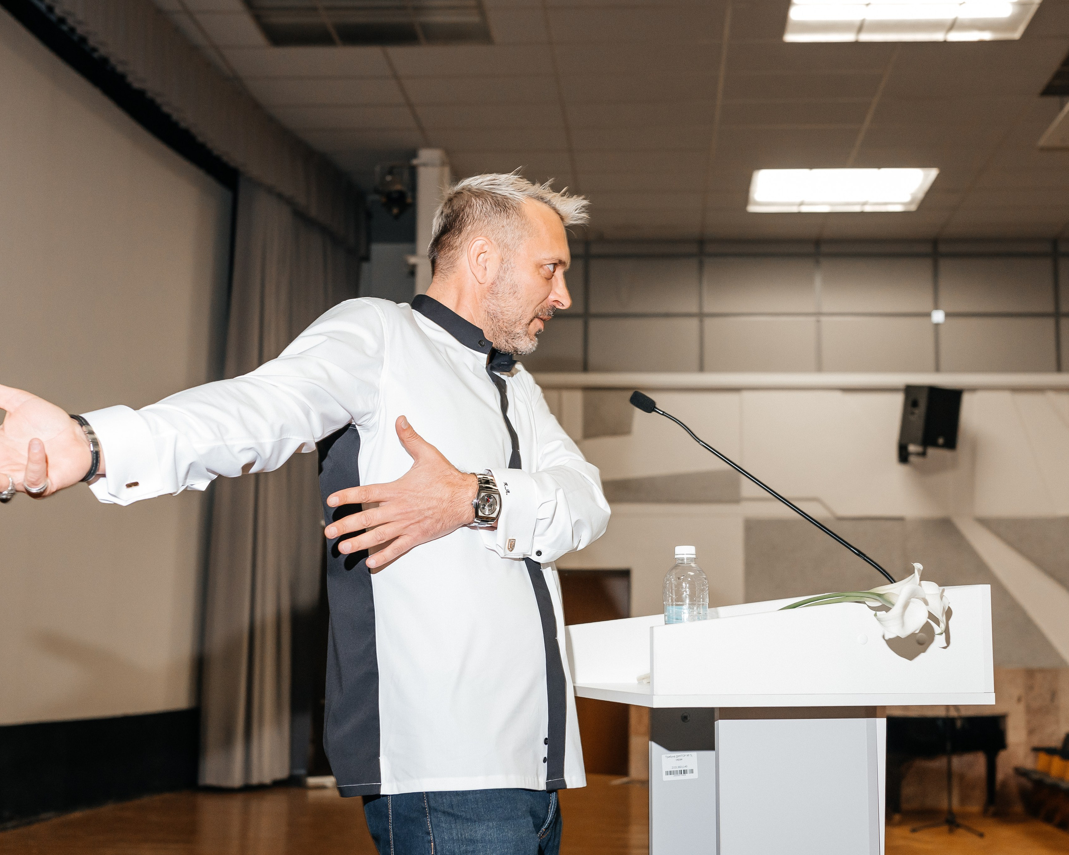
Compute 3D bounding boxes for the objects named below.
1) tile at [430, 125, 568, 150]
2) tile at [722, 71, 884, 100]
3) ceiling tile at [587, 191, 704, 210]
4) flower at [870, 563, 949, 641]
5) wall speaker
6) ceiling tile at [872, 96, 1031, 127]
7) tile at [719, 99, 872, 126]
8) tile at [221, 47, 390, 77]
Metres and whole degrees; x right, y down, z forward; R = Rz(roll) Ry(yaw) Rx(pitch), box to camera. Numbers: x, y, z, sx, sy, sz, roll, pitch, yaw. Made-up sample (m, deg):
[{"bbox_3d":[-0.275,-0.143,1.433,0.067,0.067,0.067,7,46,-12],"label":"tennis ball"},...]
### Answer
[{"bbox_3d":[-0.302,-2.426,12.038,1.200,0.020,0.600,0,-7,5],"label":"tile"},{"bbox_3d":[1.990,-2.560,10.670,1.200,0.020,0.600,0,-7,5],"label":"tile"},{"bbox_3d":[1.042,-2.185,13.677,1.200,0.020,0.600,0,-7,5],"label":"ceiling tile"},{"bbox_3d":[0.525,0.245,2.000,0.105,0.105,0.100,5,-8,-26],"label":"flower"},{"bbox_3d":[3.930,-0.055,14.201,0.410,0.670,0.380,5,2,-26],"label":"wall speaker"},{"bbox_3d":[3.235,-2.474,11.148,1.200,0.020,0.600,0,-7,5],"label":"ceiling tile"},{"bbox_3d":[2.039,-2.483,11.251,1.200,0.020,0.600,0,-7,5],"label":"tile"},{"bbox_3d":[-1.646,-2.667,10.399,1.200,0.020,0.600,0,-7,5],"label":"tile"}]

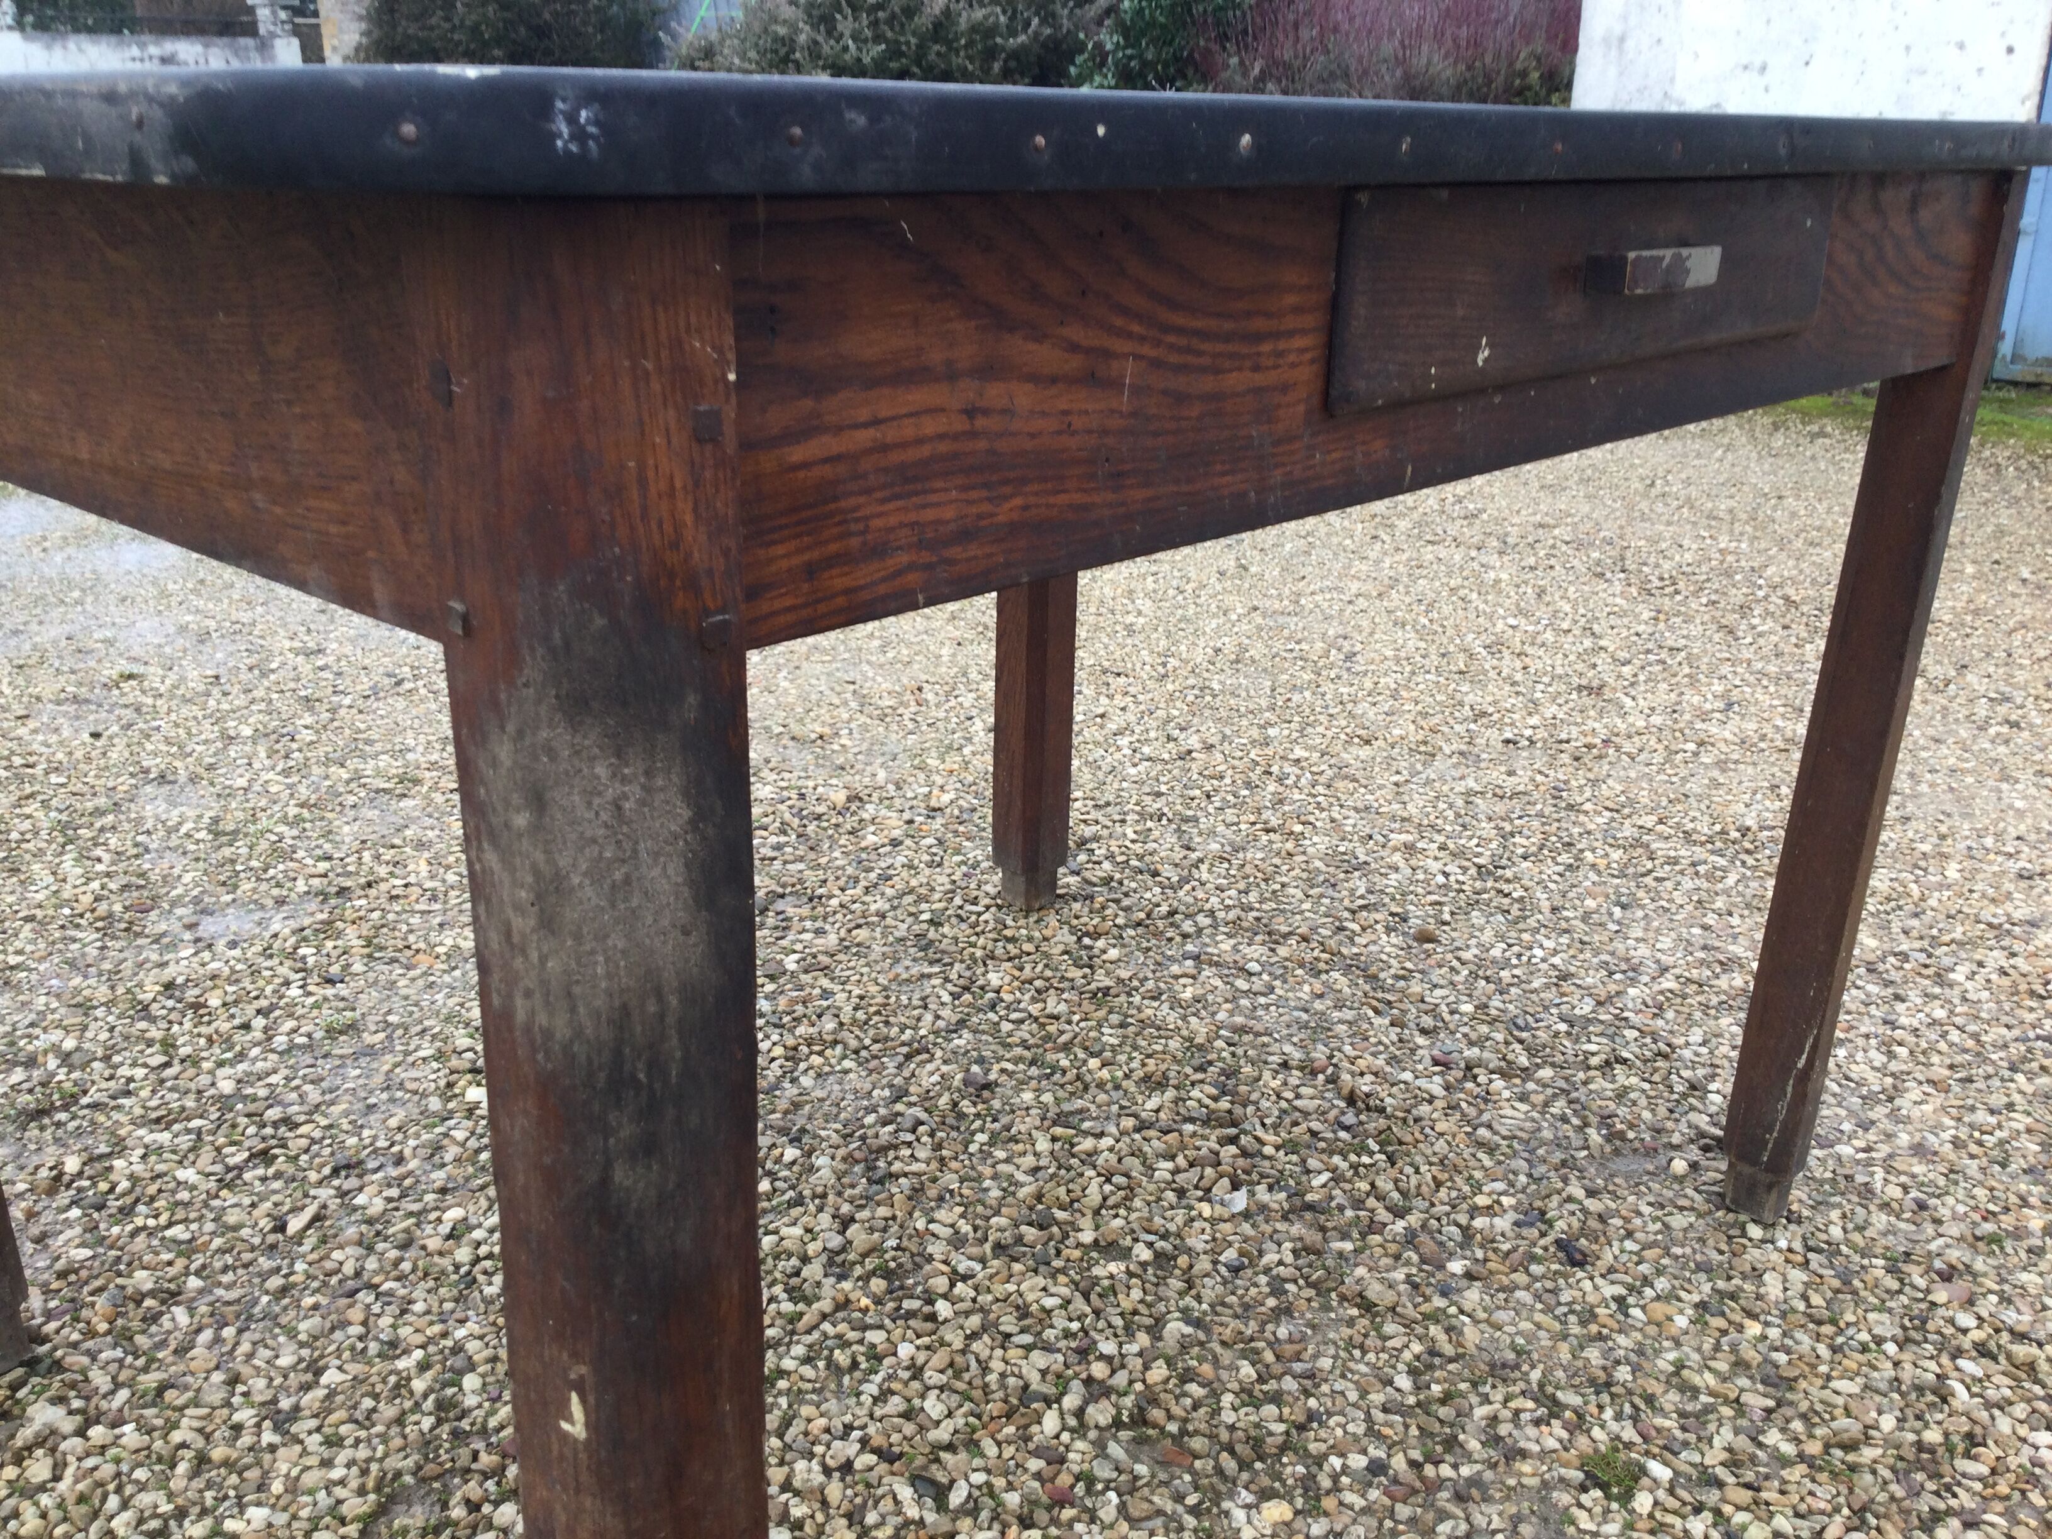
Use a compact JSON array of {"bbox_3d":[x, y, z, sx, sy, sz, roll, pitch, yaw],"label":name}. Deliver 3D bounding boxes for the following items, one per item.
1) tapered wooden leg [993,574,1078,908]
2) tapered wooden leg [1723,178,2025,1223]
[{"bbox_3d":[0.011,-0.205,1.751,0.057,0.735,0.056,18,26,40],"label":"tapered wooden leg"},{"bbox_3d":[0.567,-0.025,1.259,0.057,0.735,0.056,20,26,39],"label":"tapered wooden leg"}]

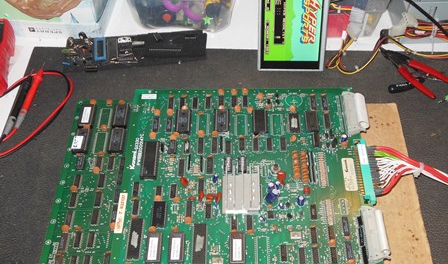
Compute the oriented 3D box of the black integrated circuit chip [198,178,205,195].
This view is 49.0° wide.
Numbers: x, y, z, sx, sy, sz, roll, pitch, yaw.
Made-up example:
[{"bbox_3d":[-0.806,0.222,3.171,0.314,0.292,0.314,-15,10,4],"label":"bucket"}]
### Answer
[{"bbox_3d":[-0.029,0.072,0.636,0.008,0.004,0.024,-1,56,2],"label":"black integrated circuit chip"}]

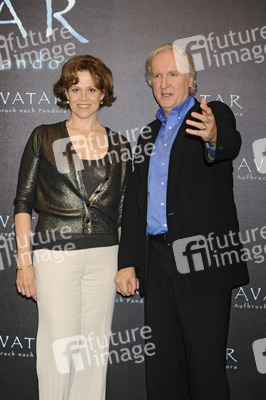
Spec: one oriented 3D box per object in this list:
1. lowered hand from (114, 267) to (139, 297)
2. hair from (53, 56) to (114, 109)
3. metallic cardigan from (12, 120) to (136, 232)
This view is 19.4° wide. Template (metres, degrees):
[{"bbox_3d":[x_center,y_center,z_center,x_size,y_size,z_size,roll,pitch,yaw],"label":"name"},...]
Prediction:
[{"bbox_3d":[-0.026,0.319,3.060,0.093,0.125,0.090,1,4,9],"label":"lowered hand"},{"bbox_3d":[-0.196,-0.488,3.200,0.240,0.215,0.225,1,3,-2],"label":"hair"},{"bbox_3d":[-0.243,-0.093,3.200,0.480,0.460,0.270,1,3,-8],"label":"metallic cardigan"}]

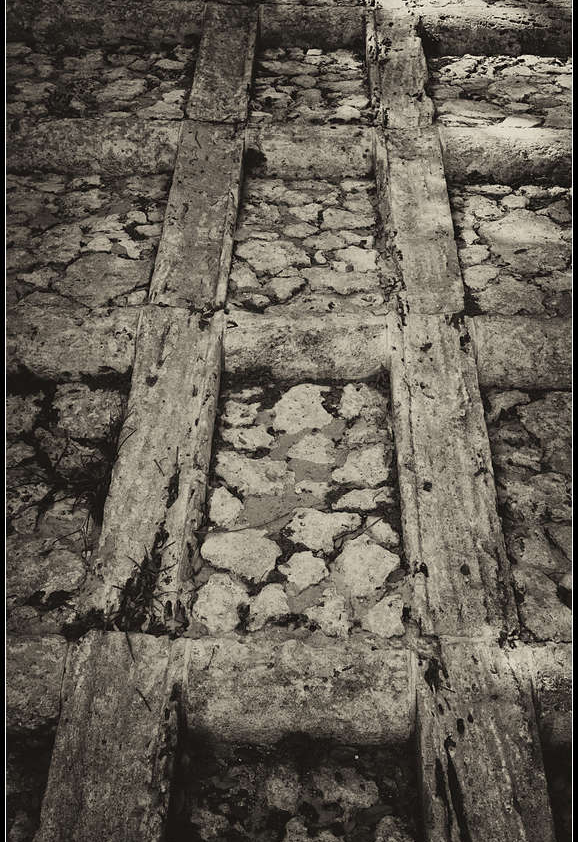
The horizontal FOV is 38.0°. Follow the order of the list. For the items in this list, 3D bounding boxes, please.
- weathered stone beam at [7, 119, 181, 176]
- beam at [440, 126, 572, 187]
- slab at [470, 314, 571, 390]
[{"bbox_3d":[-0.692,-0.900,2.803,0.660,0.140,0.170,2,37,-1],"label":"weathered stone beam"},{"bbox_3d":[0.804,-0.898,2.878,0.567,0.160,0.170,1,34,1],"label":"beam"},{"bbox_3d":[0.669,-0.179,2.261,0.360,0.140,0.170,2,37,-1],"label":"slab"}]

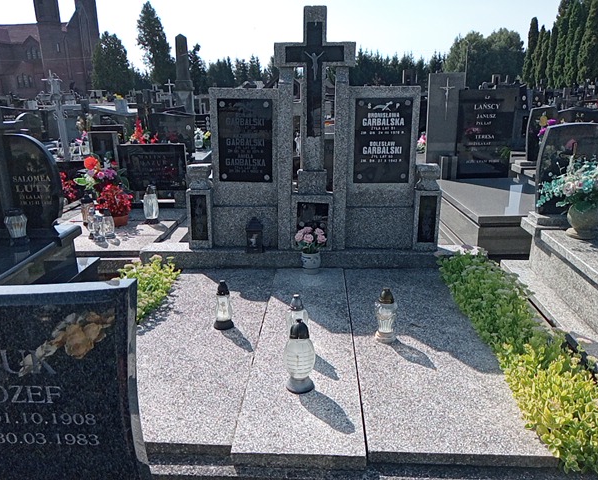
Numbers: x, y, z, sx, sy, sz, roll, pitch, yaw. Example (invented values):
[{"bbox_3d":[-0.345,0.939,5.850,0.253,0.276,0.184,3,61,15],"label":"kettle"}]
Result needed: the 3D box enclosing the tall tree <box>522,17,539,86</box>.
[{"bbox_3d":[19.036,-14.663,42.793,1.350,7.046,1.350,1,17,2],"label":"tall tree"}]

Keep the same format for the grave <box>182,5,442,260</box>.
[{"bbox_3d":[0.087,-0.682,3.469,1.730,1.624,0.280,1,16,2],"label":"grave"}]

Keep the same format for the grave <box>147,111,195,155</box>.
[{"bbox_3d":[-1.819,-1.527,7.473,0.650,0.582,0.130,1,16,2],"label":"grave"}]

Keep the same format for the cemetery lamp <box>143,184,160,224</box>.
[{"bbox_3d":[-1.310,-0.316,4.598,0.132,0.340,0.132,1,16,2],"label":"cemetery lamp"}]

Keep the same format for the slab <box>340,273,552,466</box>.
[{"bbox_3d":[0.641,0.522,2.824,0.676,0.050,1.929,1,17,3],"label":"slab"}]

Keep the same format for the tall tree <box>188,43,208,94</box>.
[{"bbox_3d":[-10.306,-16.250,52.934,2.410,7.320,2.410,1,15,3],"label":"tall tree"}]

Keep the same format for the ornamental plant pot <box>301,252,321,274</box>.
[{"bbox_3d":[0.089,0.160,3.684,0.140,0.140,0.140,1,15,3],"label":"ornamental plant pot"}]

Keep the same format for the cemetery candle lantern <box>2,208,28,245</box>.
[{"bbox_3d":[-2.236,-0.106,4.095,0.175,0.275,0.175,1,17,2],"label":"cemetery candle lantern"}]

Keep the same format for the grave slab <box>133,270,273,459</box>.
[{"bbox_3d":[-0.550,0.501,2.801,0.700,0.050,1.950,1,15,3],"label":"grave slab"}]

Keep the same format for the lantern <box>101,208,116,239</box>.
[{"bbox_3d":[-1.710,-0.157,4.630,0.118,0.255,0.118,1,15,3],"label":"lantern"}]

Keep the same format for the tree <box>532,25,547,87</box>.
[{"bbox_3d":[19.733,-14.277,42.706,1.250,6.200,1.250,1,16,2],"label":"tree"}]

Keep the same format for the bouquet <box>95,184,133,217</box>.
[{"bbox_3d":[-1.592,-0.338,4.466,0.330,0.260,0.310,1,16,2],"label":"bouquet"}]

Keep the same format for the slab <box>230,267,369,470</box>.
[{"bbox_3d":[0.042,0.522,2.837,0.496,0.050,1.955,1,17,3],"label":"slab"}]

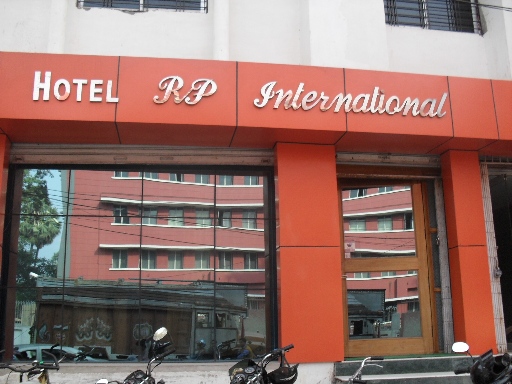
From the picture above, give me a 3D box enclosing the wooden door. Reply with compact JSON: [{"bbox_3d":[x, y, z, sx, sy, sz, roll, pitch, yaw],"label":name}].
[{"bbox_3d":[1.533,0.882,6.657,1.163,2.035,0.100,1,-12,-10],"label":"wooden door"}]

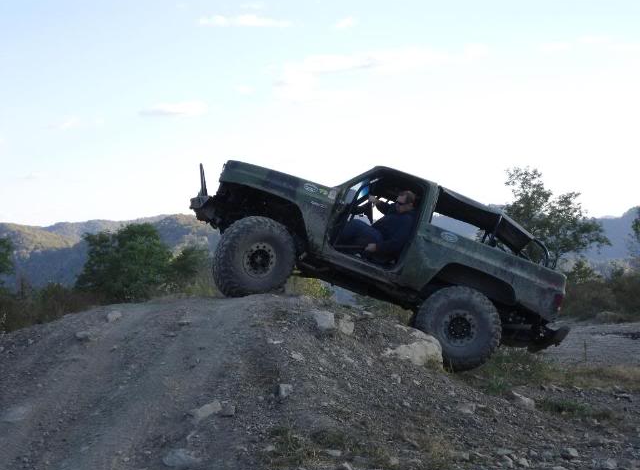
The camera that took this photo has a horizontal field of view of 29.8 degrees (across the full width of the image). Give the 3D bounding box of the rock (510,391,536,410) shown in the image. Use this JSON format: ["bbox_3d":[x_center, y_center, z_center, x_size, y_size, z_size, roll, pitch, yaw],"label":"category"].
[{"bbox_3d":[1.889,1.536,11.158,0.240,0.147,0.192,0,-1,0],"label":"rock"}]

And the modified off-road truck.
[{"bbox_3d":[0.852,0.217,15.436,5.040,2.150,2.100,19,4,12],"label":"modified off-road truck"}]

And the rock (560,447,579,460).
[{"bbox_3d":[1.748,1.531,8.420,0.126,0.074,0.101,0,-1,0],"label":"rock"}]

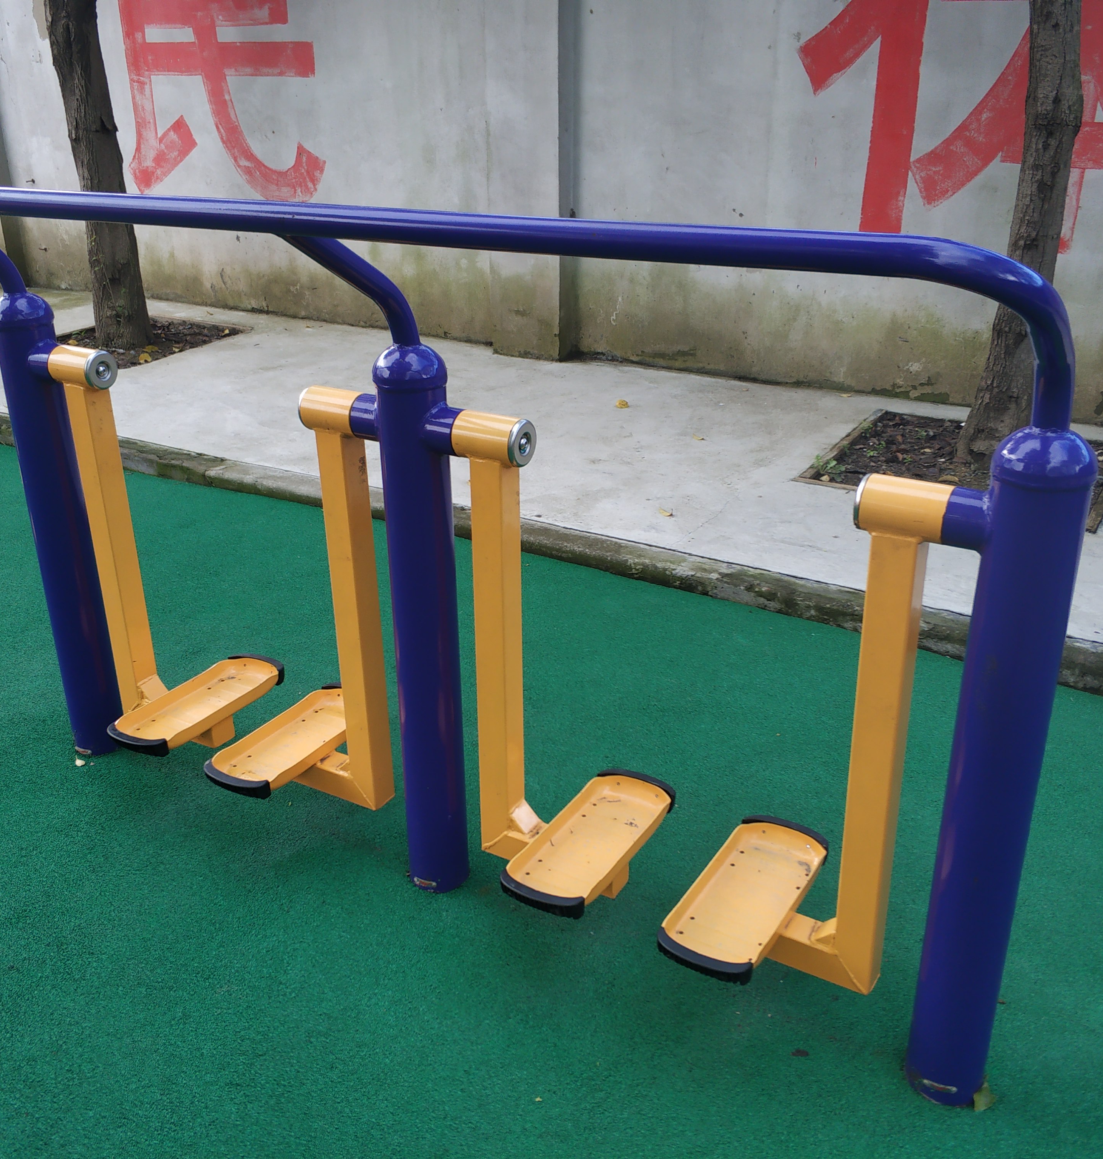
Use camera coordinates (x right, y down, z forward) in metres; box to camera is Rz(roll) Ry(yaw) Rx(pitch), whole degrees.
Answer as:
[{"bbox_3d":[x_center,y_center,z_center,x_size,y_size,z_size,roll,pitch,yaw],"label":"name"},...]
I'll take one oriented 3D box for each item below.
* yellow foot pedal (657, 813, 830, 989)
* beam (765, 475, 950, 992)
[{"bbox_3d":[0.323,0.525,1.987,0.158,0.046,0.398,13,27,29],"label":"yellow foot pedal"},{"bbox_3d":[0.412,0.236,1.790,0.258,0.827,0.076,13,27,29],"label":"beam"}]

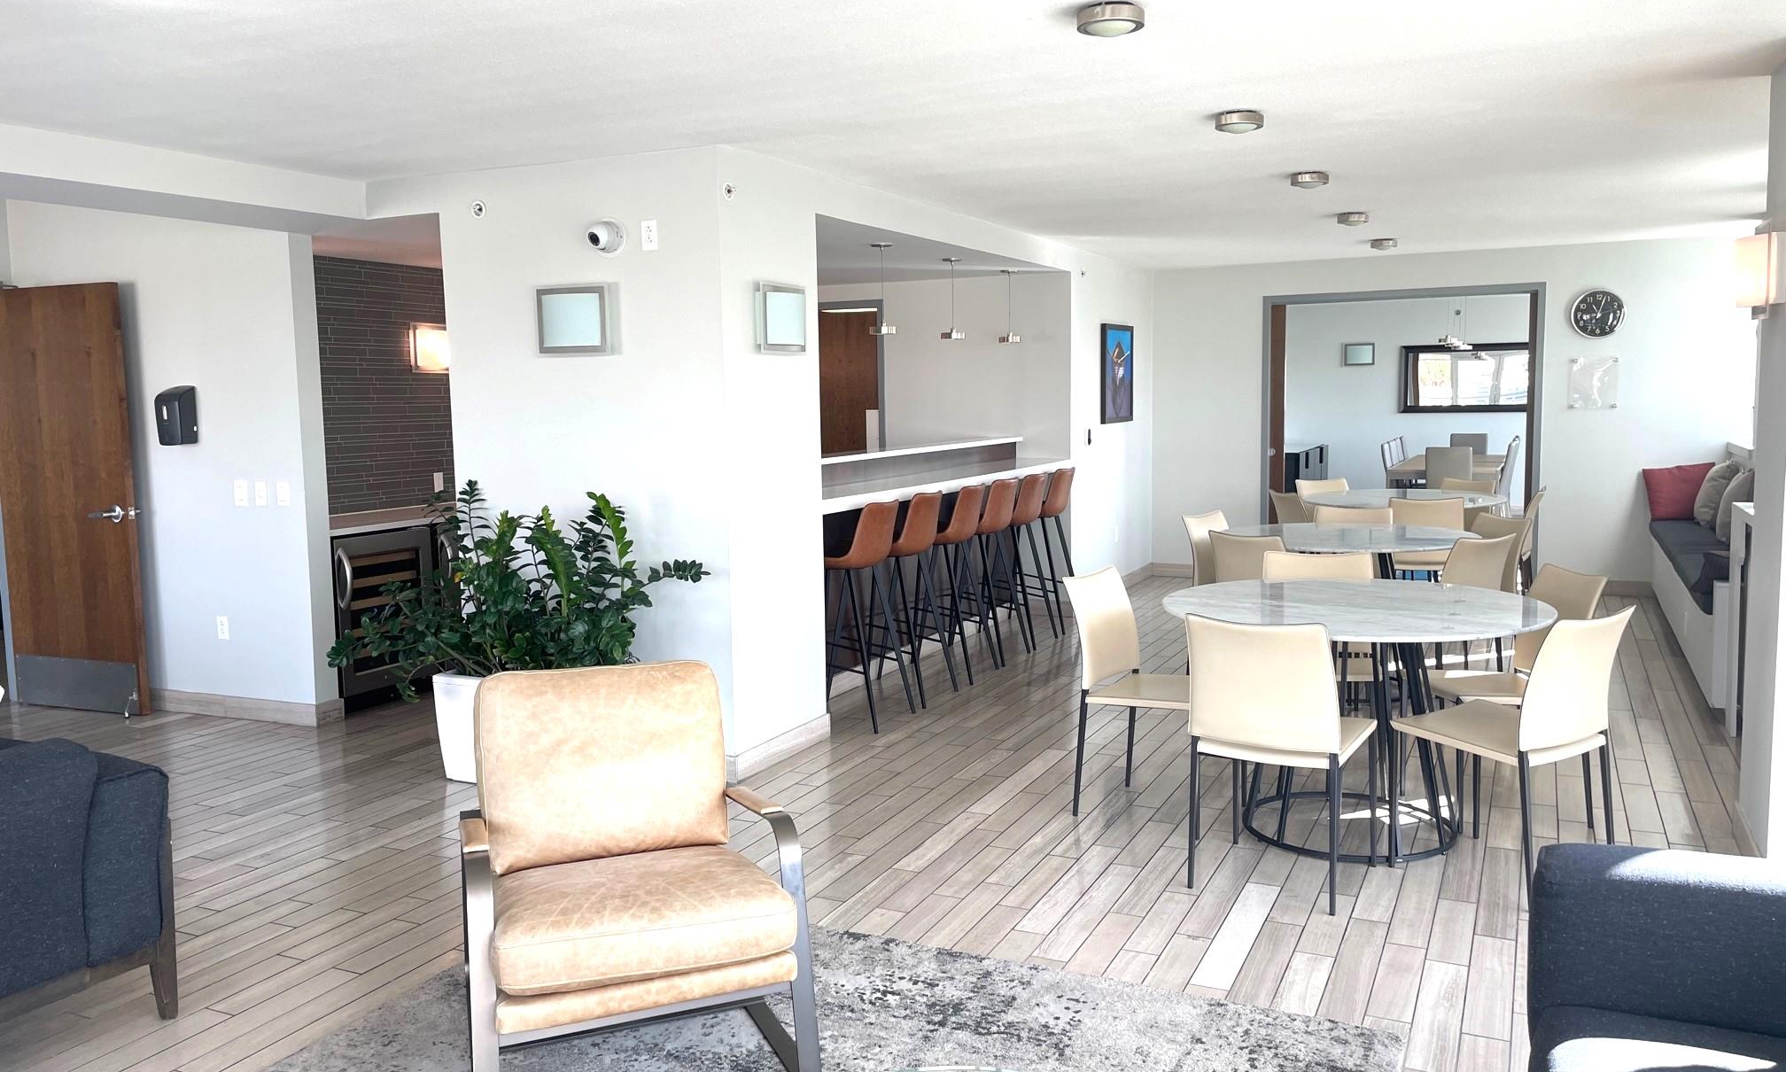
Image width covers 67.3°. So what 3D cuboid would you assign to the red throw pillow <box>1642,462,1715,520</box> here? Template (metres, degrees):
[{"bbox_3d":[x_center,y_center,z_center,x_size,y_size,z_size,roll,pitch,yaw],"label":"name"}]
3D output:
[{"bbox_3d":[5.195,-0.289,8.869,0.430,0.410,0.140,2,-5,26],"label":"red throw pillow"}]

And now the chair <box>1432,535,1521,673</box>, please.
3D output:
[{"bbox_3d":[2.475,0.391,6.097,0.440,0.830,0.510,-5,7,-29],"label":"chair"}]

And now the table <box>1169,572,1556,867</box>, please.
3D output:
[{"bbox_3d":[1.550,0.612,4.562,1.245,0.770,1.245,2,7,26],"label":"table"}]

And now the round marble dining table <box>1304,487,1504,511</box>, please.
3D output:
[{"bbox_3d":[3.270,0.135,8.622,1.240,0.765,1.240,2,7,26],"label":"round marble dining table"}]

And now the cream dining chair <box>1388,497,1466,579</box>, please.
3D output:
[{"bbox_3d":[3.066,0.175,7.805,0.445,0.835,0.540,1,6,14],"label":"cream dining chair"}]

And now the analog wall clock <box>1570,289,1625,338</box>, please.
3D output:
[{"bbox_3d":[4.791,-1.511,9.113,0.340,0.340,0.050,2,7,26],"label":"analog wall clock"}]

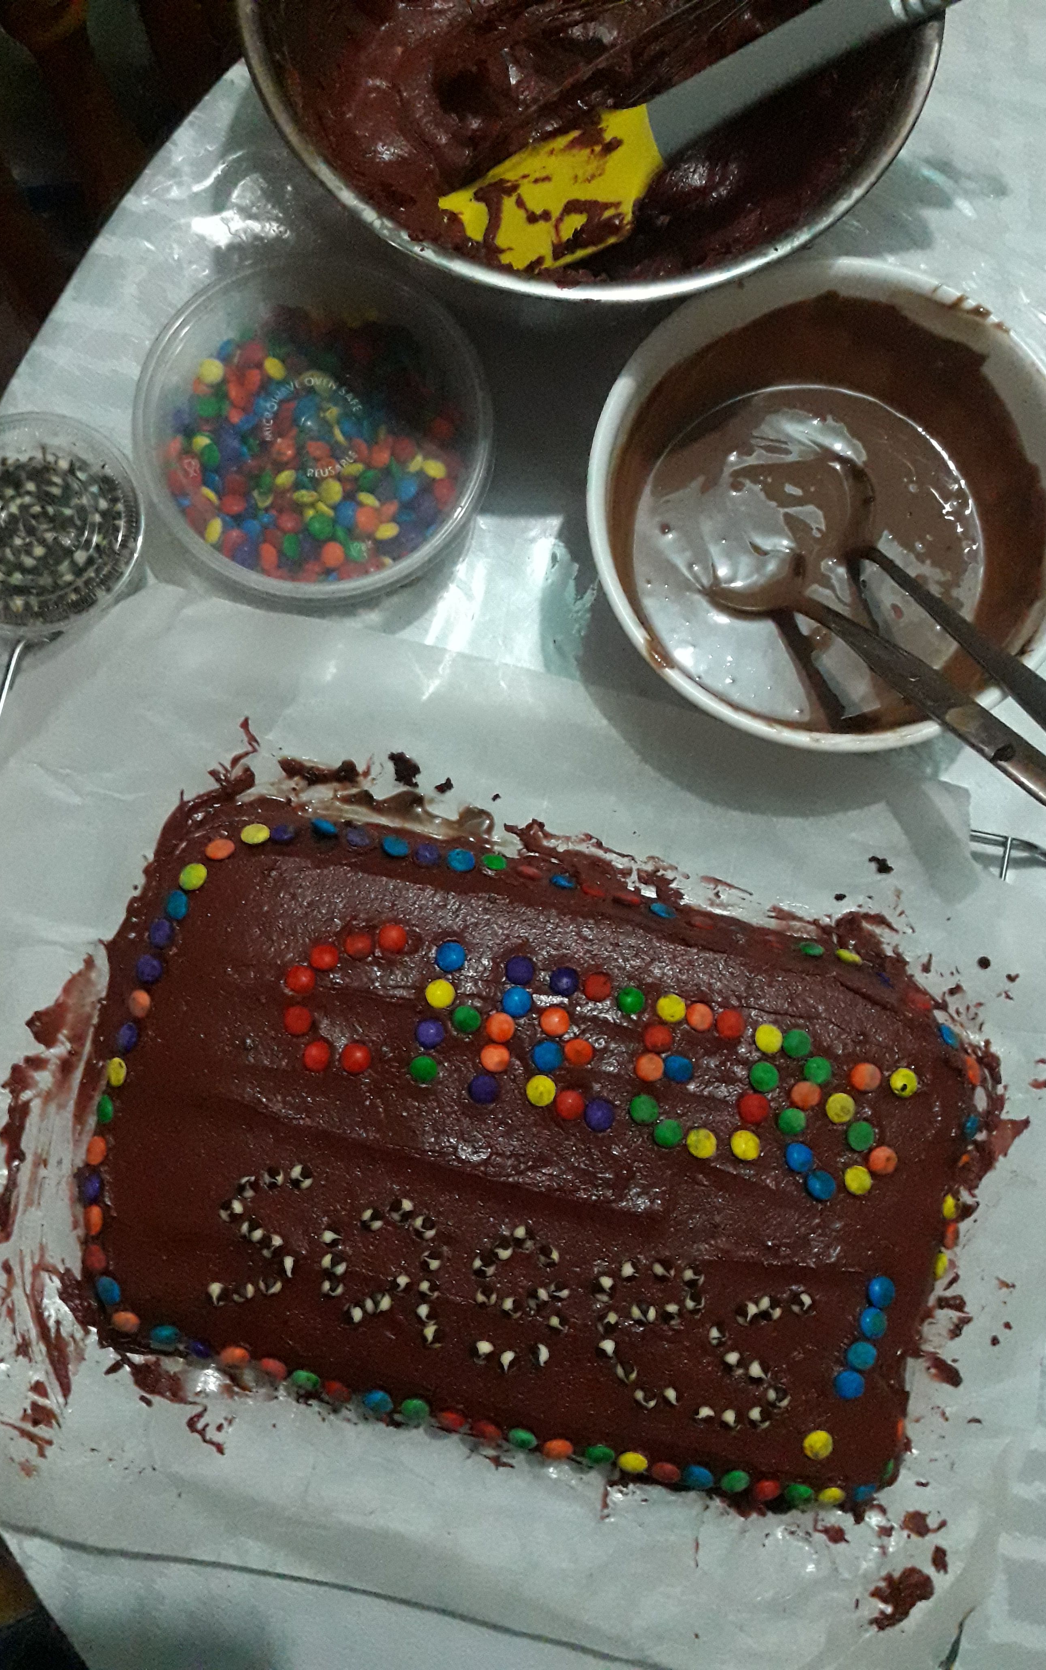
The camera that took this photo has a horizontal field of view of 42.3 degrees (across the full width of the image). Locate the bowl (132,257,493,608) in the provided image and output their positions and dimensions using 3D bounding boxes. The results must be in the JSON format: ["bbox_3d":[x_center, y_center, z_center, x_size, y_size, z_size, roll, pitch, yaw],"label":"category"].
[{"bbox_3d":[-0.070,-0.132,0.468,0.119,0.050,0.119,0,85,-2],"label":"bowl"}]

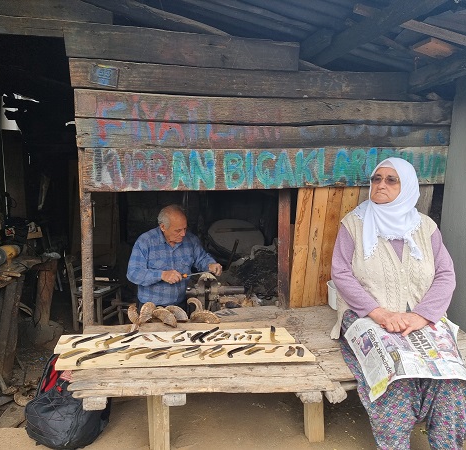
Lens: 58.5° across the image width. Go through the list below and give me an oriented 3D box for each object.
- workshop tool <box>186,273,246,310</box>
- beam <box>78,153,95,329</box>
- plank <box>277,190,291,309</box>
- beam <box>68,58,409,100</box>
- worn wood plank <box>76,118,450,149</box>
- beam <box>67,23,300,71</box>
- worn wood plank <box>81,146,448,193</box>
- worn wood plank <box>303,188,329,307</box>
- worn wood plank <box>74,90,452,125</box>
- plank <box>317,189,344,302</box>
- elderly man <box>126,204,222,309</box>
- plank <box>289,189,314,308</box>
[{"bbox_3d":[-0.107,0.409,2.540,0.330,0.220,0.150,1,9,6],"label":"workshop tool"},{"bbox_3d":[-0.854,0.132,2.446,0.070,1.147,0.060,-1,7,-13],"label":"beam"},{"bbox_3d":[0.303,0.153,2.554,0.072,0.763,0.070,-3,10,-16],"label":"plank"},{"bbox_3d":[0.133,-0.868,2.511,2.087,0.171,0.040,-2,7,-13],"label":"beam"},{"bbox_3d":[0.301,-0.511,2.373,2.237,0.134,0.045,-3,10,-16],"label":"worn wood plank"},{"bbox_3d":[-0.221,-0.907,2.154,1.208,0.148,0.040,-3,10,-16],"label":"beam"},{"bbox_3d":[0.306,-0.329,2.402,2.217,0.227,0.040,-3,10,-16],"label":"worn wood plank"},{"bbox_3d":[0.553,0.156,2.791,0.091,0.832,0.025,3,6,-14],"label":"worn wood plank"},{"bbox_3d":[0.300,-0.652,2.350,2.239,0.140,0.045,-3,10,-16],"label":"worn wood plank"},{"bbox_3d":[0.600,0.137,2.622,0.082,0.768,0.028,3,8,-17],"label":"plank"},{"bbox_3d":[-0.411,0.491,2.851,0.500,1.250,0.480,-3,8,-32],"label":"elderly man"},{"bbox_3d":[0.455,0.162,2.768,0.088,0.839,0.025,2,6,-13],"label":"plank"}]

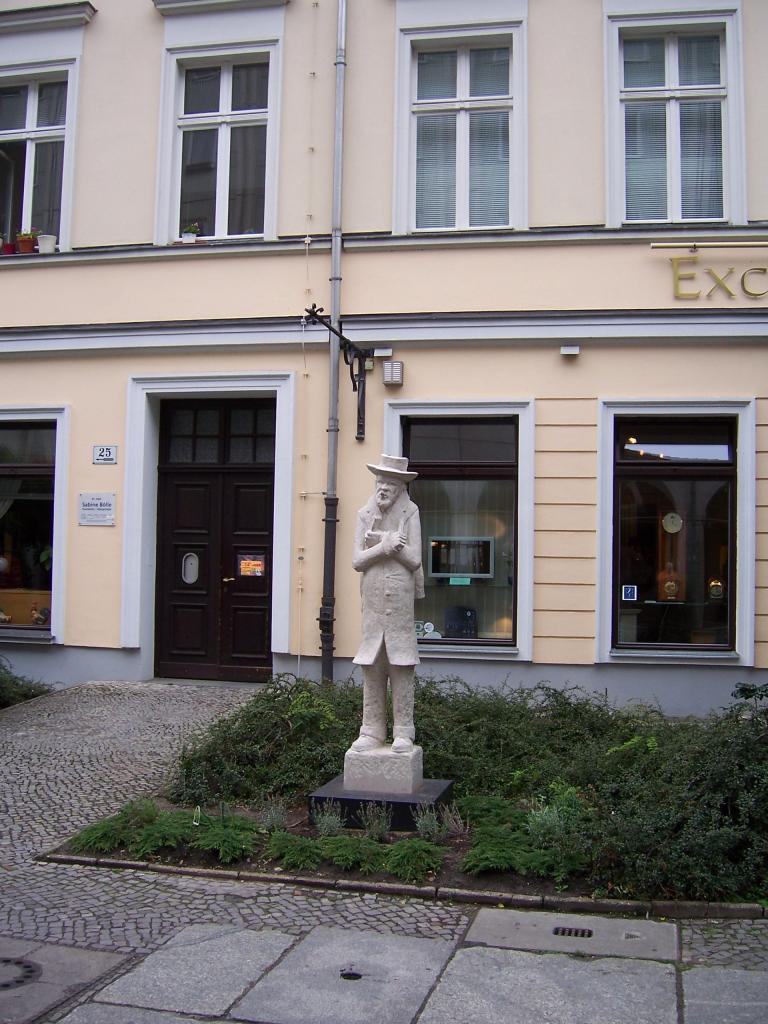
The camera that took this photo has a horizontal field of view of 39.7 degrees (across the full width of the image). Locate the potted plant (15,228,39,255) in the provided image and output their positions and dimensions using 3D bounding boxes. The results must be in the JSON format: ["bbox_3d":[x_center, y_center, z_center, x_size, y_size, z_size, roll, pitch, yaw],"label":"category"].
[{"bbox_3d":[-3.845,-2.922,11.484,0.240,0.260,0.220,0,-3,10],"label":"potted plant"}]

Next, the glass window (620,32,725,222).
[{"bbox_3d":[2.837,-3.774,10.480,0.998,1.901,0.120,0,-3,10],"label":"glass window"}]

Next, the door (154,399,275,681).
[{"bbox_3d":[-1.784,0.282,11.305,1.330,2.983,0.120,0,-3,10],"label":"door"}]

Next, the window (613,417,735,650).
[{"bbox_3d":[2.776,0.201,10.227,1.140,2.240,0.120,0,-3,10],"label":"window"}]

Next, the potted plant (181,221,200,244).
[{"bbox_3d":[-2.070,-2.995,11.393,0.190,0.240,0.170,1,-2,11],"label":"potted plant"}]

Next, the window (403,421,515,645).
[{"bbox_3d":[0.755,0.184,10.599,1.145,2.272,0.120,0,-3,10],"label":"window"}]

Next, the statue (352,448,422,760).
[{"bbox_3d":[0.018,0.549,6.360,0.400,1.750,0.370,1,-2,11],"label":"statue"}]

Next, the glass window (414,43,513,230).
[{"bbox_3d":[0.818,-3.877,11.025,1.020,1.960,0.120,1,-2,11],"label":"glass window"}]

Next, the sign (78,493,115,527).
[{"bbox_3d":[-3.059,-0.021,11.370,0.410,0.340,0.020,1,-2,11],"label":"sign"}]

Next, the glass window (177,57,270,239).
[{"bbox_3d":[-1.747,-3.932,11.519,1.020,1.960,0.120,1,-2,11],"label":"glass window"}]

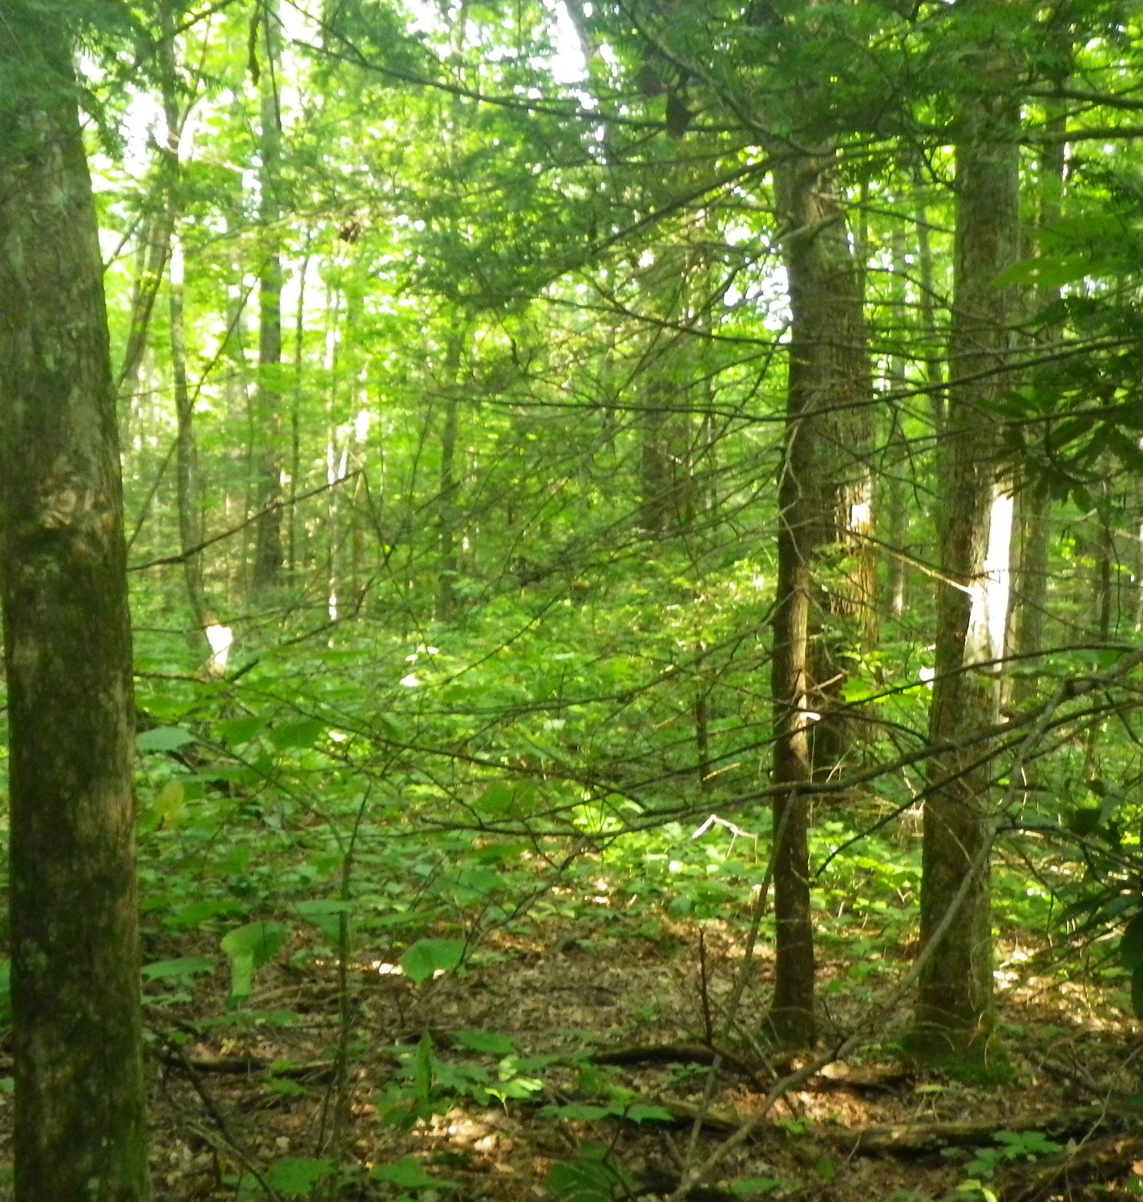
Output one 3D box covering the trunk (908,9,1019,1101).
[{"bbox_3d":[1.202,-0.150,3.889,0.270,3.171,0.260,2,4,17],"label":"trunk"}]

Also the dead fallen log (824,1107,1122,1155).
[{"bbox_3d":[1.098,1.428,3.525,0.880,0.090,0.110,0,4,-10],"label":"dead fallen log"}]

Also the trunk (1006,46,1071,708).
[{"bbox_3d":[3.059,-1.398,8.450,0.270,4.310,0.260,2,4,20],"label":"trunk"}]

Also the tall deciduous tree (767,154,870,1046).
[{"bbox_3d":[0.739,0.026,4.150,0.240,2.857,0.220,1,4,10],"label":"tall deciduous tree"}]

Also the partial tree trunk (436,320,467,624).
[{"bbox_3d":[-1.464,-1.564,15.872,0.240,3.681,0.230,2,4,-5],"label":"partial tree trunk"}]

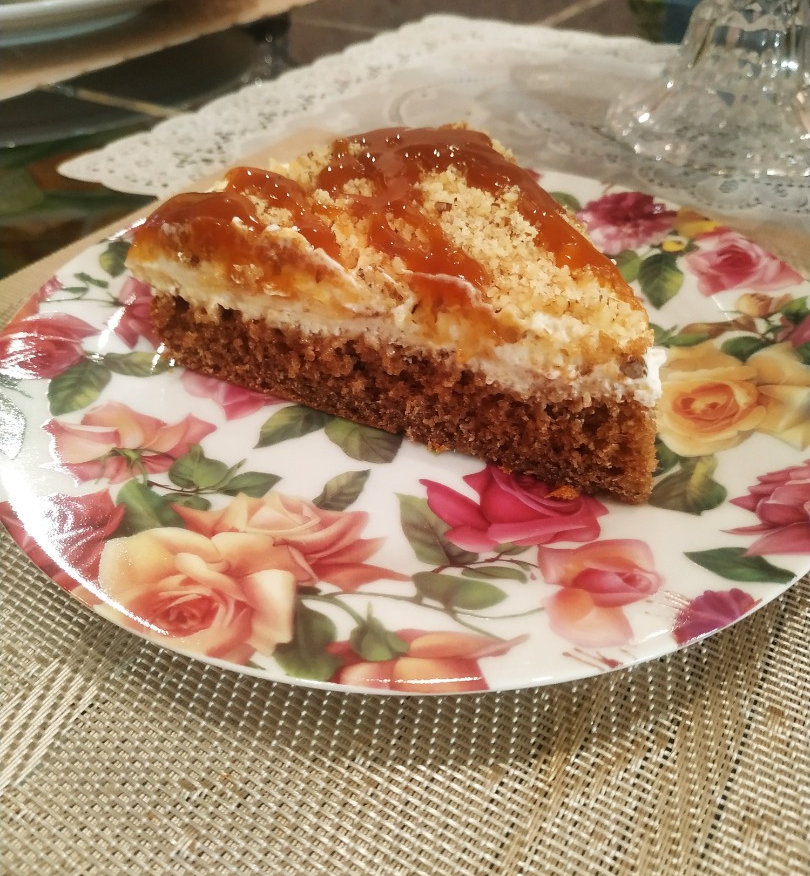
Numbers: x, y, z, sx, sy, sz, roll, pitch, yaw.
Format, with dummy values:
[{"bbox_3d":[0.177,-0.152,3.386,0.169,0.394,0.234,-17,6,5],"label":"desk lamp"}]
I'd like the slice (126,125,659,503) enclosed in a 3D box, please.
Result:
[{"bbox_3d":[0.011,-0.031,0.173,0.103,0.040,0.117,-28,47,-28],"label":"slice"}]

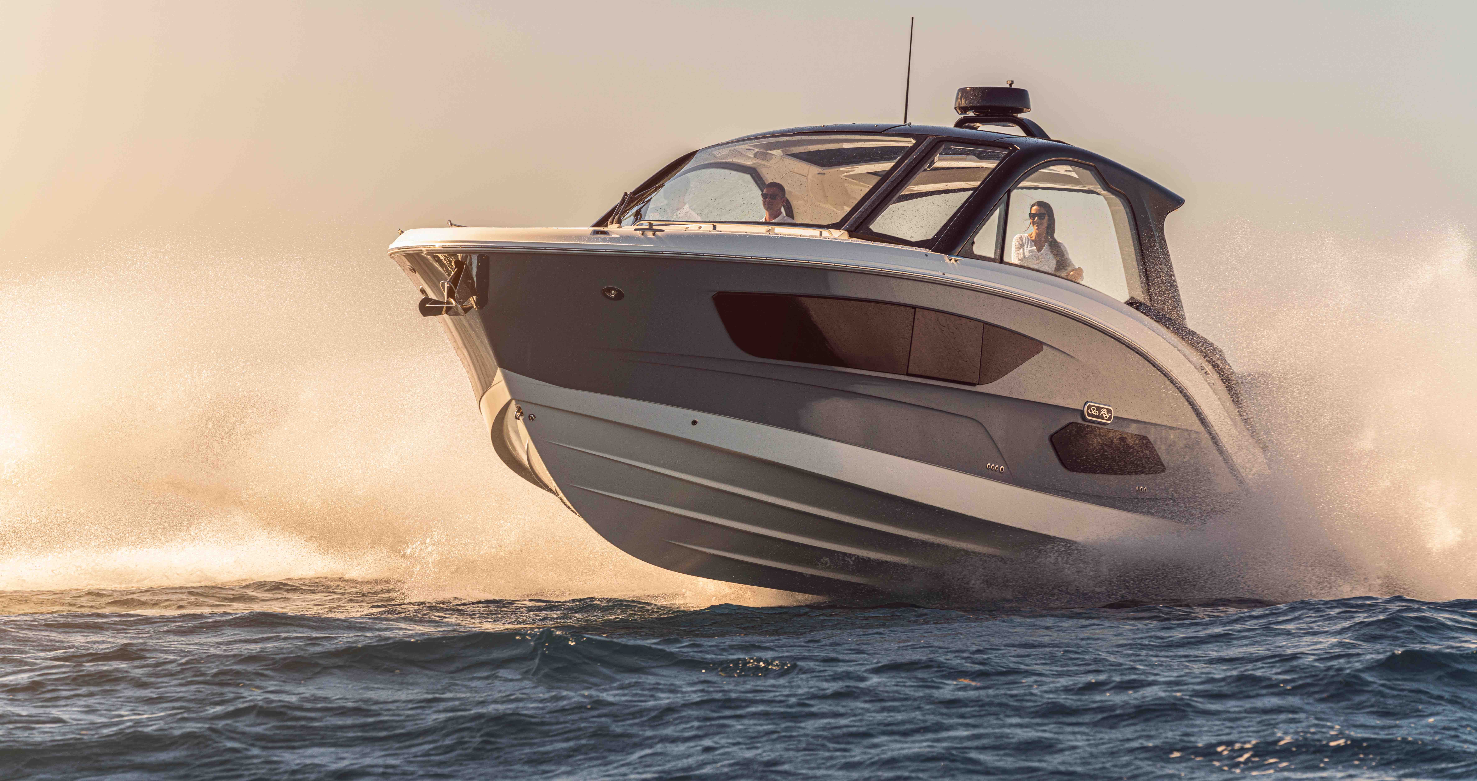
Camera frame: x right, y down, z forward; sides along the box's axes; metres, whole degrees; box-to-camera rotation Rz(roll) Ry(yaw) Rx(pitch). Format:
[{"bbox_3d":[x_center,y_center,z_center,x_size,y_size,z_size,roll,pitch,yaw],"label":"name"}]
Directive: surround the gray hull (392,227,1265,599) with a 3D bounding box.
[{"bbox_3d":[0.192,0.386,64.833,3.600,2.350,10.950,0,-5,28],"label":"gray hull"}]

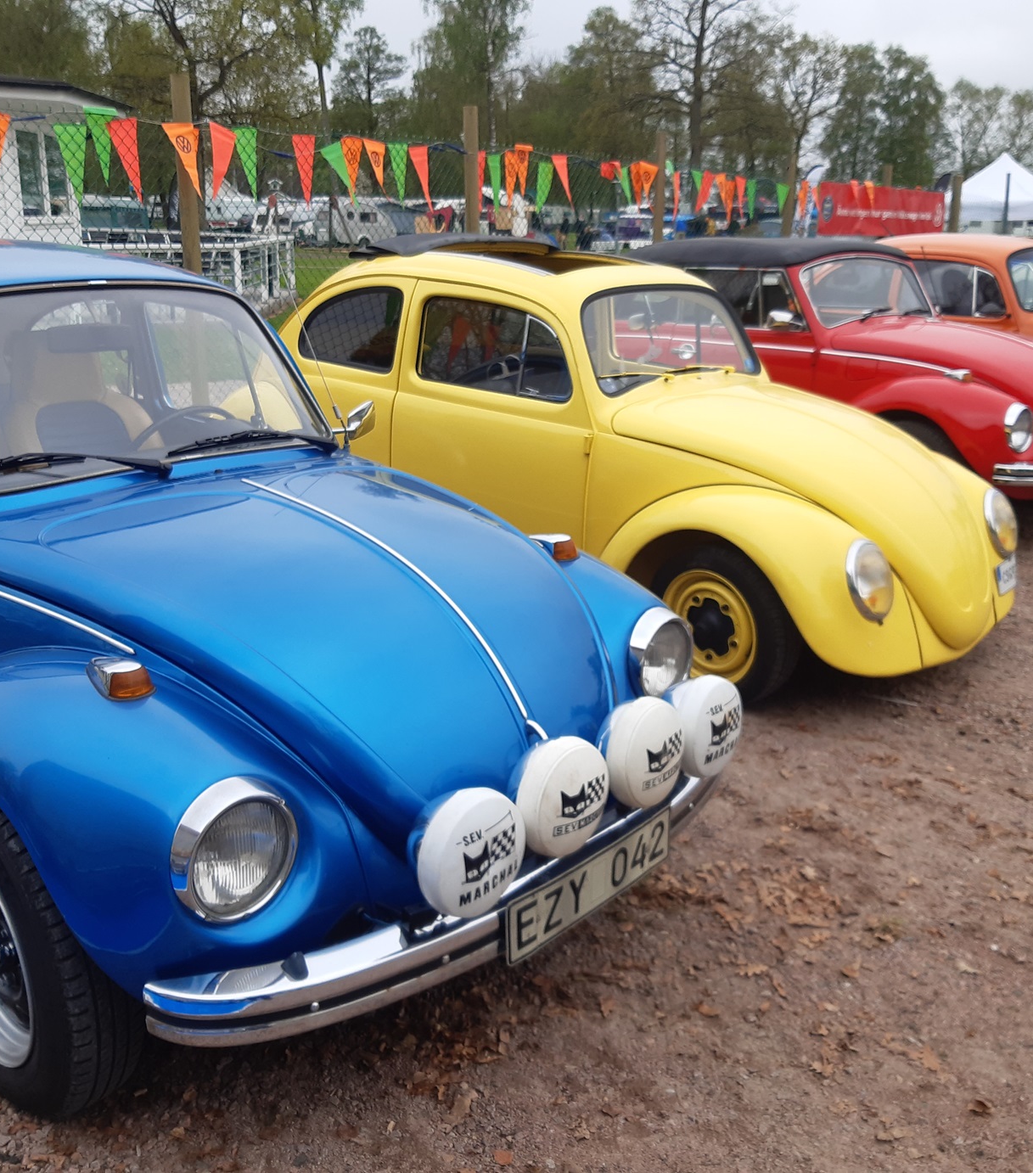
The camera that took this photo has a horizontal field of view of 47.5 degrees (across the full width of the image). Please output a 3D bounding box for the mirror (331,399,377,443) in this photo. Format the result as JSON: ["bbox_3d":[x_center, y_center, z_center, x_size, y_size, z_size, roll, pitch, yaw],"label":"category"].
[{"bbox_3d":[-0.470,-0.477,3.410,0.080,0.105,0.165,8,18,24],"label":"mirror"}]

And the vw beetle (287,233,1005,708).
[{"bbox_3d":[0.199,-0.713,5.130,3.840,1.500,1.540,15,22,40],"label":"vw beetle"}]

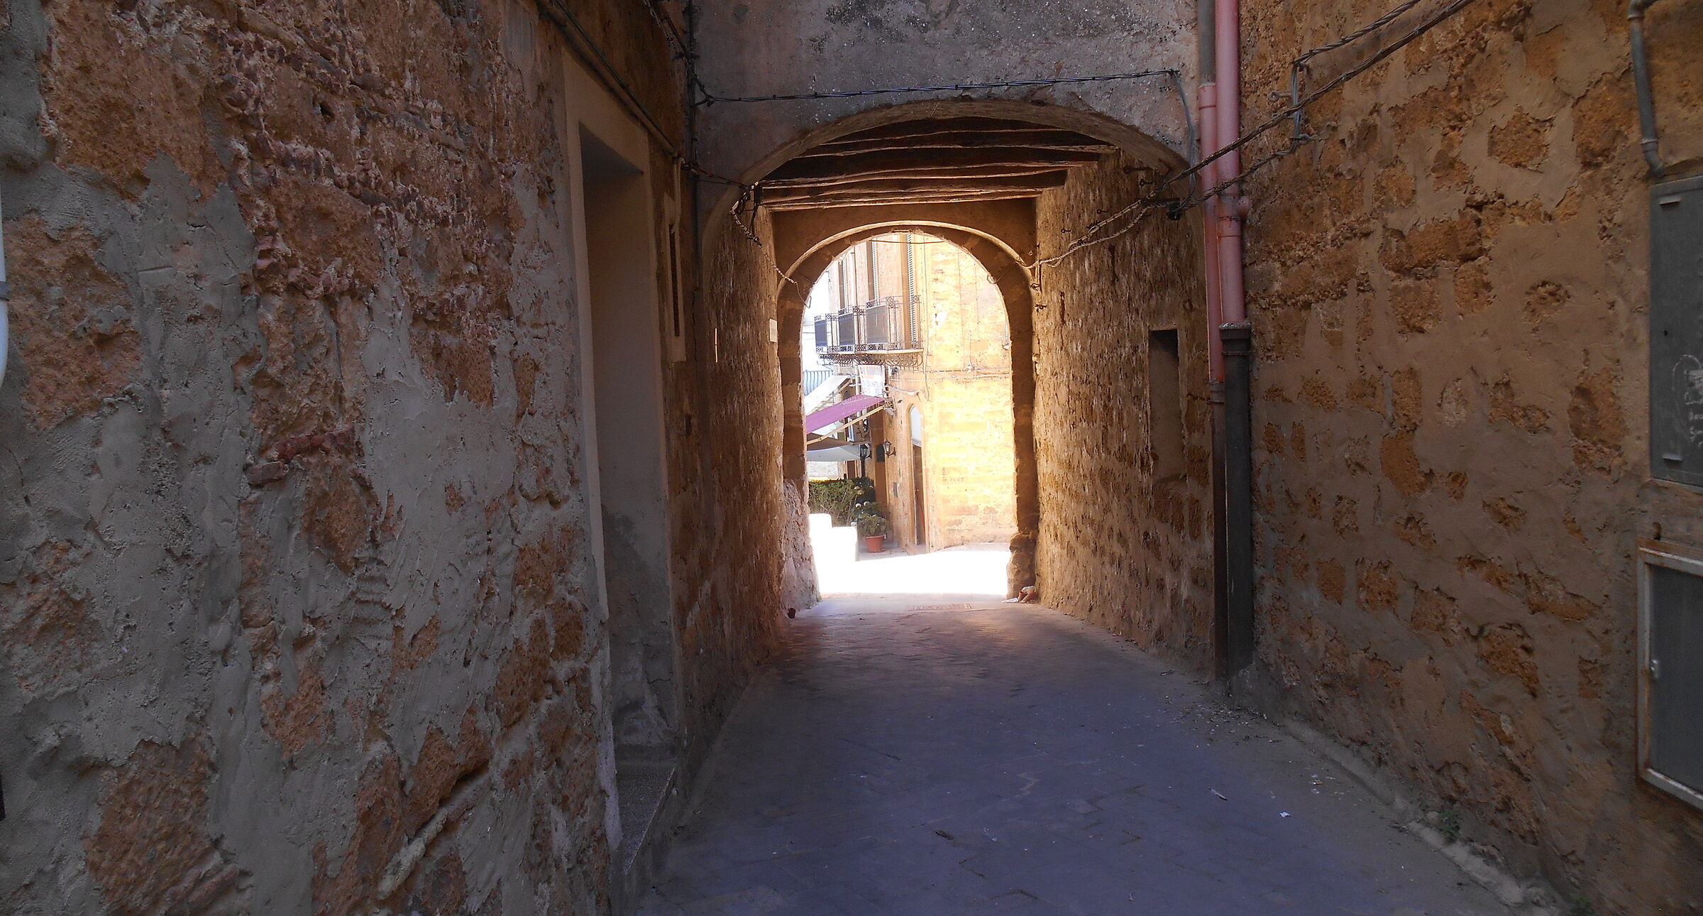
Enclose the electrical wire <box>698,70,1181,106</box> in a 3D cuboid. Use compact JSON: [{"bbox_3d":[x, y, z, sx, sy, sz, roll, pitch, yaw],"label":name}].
[{"bbox_3d":[0.436,-1.876,6.439,2.440,0.100,0.060,-2,4,1],"label":"electrical wire"}]

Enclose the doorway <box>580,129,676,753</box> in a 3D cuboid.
[{"bbox_3d":[-0.889,0.112,4.437,0.280,2.300,1.050,-2,4,1],"label":"doorway"}]

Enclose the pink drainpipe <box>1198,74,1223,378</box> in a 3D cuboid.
[{"bbox_3d":[1.851,-1.154,6.552,0.095,1.540,0.095,-2,4,1],"label":"pink drainpipe"}]

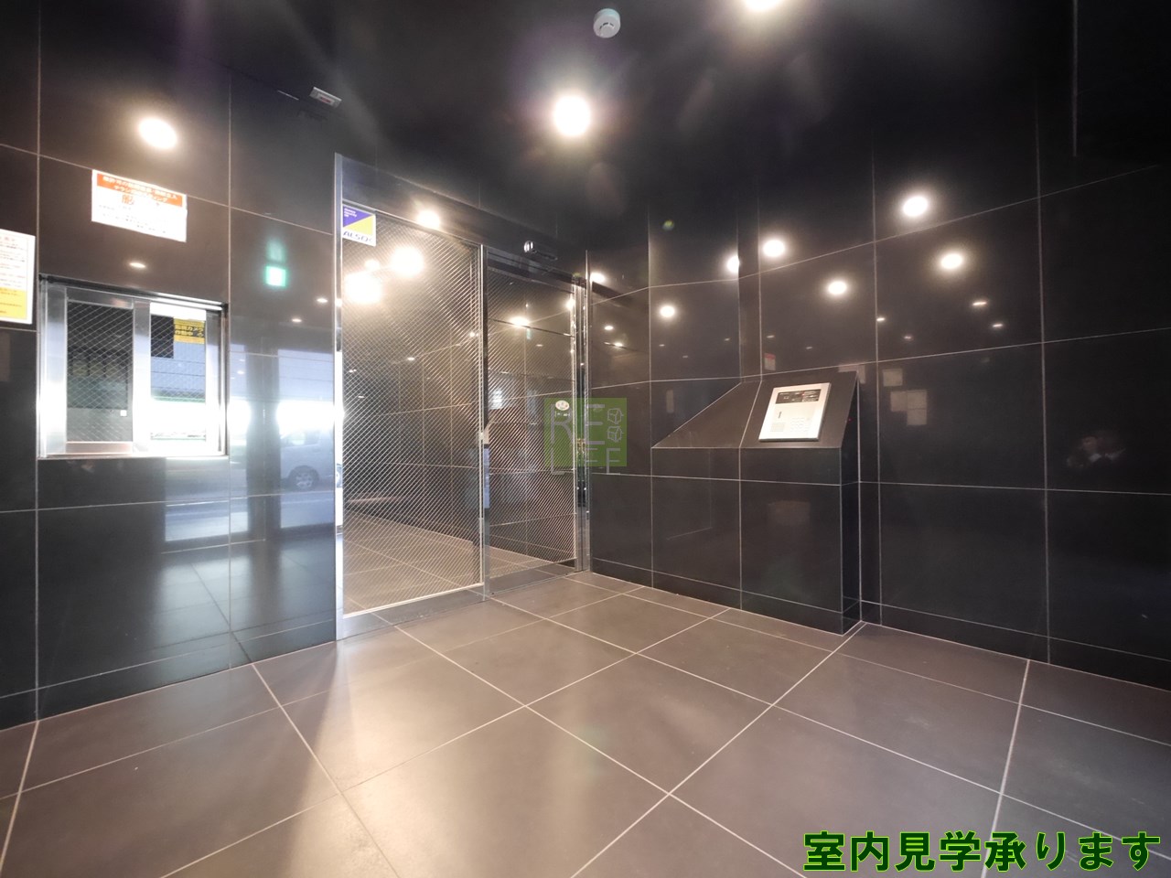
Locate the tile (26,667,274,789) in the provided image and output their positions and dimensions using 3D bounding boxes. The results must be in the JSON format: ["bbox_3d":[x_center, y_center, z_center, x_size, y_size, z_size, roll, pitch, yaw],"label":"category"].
[{"bbox_3d":[-1.445,0.945,1.619,0.597,0.012,0.475,0,-1,-44],"label":"tile"}]

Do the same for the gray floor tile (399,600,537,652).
[{"bbox_3d":[-0.607,0.955,2.500,0.600,0.010,0.558,0,-1,-44],"label":"gray floor tile"}]

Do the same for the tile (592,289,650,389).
[{"bbox_3d":[0.235,-0.658,3.211,0.010,0.601,0.512,0,-1,-44],"label":"tile"}]

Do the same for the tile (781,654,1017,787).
[{"bbox_3d":[1.067,0.922,1.632,0.597,0.012,0.597,0,-1,-44],"label":"tile"}]

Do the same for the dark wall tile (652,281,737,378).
[{"bbox_3d":[0.676,-0.669,2.963,0.542,0.603,0.012,-1,-1,15],"label":"dark wall tile"}]

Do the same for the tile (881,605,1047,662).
[{"bbox_3d":[1.673,0.865,2.131,0.012,0.107,0.595,0,-1,-44],"label":"tile"}]

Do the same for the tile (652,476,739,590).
[{"bbox_3d":[0.645,0.537,2.821,0.010,0.603,0.599,0,-1,-44],"label":"tile"}]

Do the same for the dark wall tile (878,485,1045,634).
[{"bbox_3d":[1.670,0.513,2.137,0.012,0.597,0.596,0,-1,-44],"label":"dark wall tile"}]

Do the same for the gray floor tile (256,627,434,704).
[{"bbox_3d":[-1.015,0.948,2.037,0.597,0.012,0.480,0,-1,-44],"label":"gray floor tile"}]

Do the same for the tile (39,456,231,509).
[{"bbox_3d":[-1.656,0.154,1.776,0.520,0.177,0.012,0,-1,-44],"label":"tile"}]

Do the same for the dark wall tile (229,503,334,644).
[{"bbox_3d":[-1.327,0.543,2.094,0.396,0.597,0.010,0,-1,-44],"label":"dark wall tile"}]

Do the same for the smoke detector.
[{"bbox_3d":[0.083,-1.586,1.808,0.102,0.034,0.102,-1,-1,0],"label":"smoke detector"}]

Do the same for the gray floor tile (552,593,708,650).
[{"bbox_3d":[0.231,0.947,2.505,0.600,0.010,0.600,0,-1,-44],"label":"gray floor tile"}]

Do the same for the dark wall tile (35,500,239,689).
[{"bbox_3d":[-1.655,0.541,1.774,0.520,0.597,0.010,0,-1,-44],"label":"dark wall tile"}]

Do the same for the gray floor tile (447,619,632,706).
[{"bbox_3d":[-0.200,0.940,2.074,0.600,0.010,0.600,0,-1,-44],"label":"gray floor tile"}]

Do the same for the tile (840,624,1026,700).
[{"bbox_3d":[1.464,0.928,2.023,0.488,0.010,0.600,0,-1,-44],"label":"tile"}]

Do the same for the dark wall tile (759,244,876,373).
[{"bbox_3d":[1.246,-0.677,2.584,0.010,0.601,0.595,0,-1,-44],"label":"dark wall tile"}]

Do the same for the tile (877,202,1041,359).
[{"bbox_3d":[1.662,-0.688,2.158,0.010,0.601,0.595,0,-1,-44],"label":"tile"}]

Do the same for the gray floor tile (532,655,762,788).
[{"bbox_3d":[0.219,0.930,1.645,0.600,0.010,0.600,0,-1,-44],"label":"gray floor tile"}]

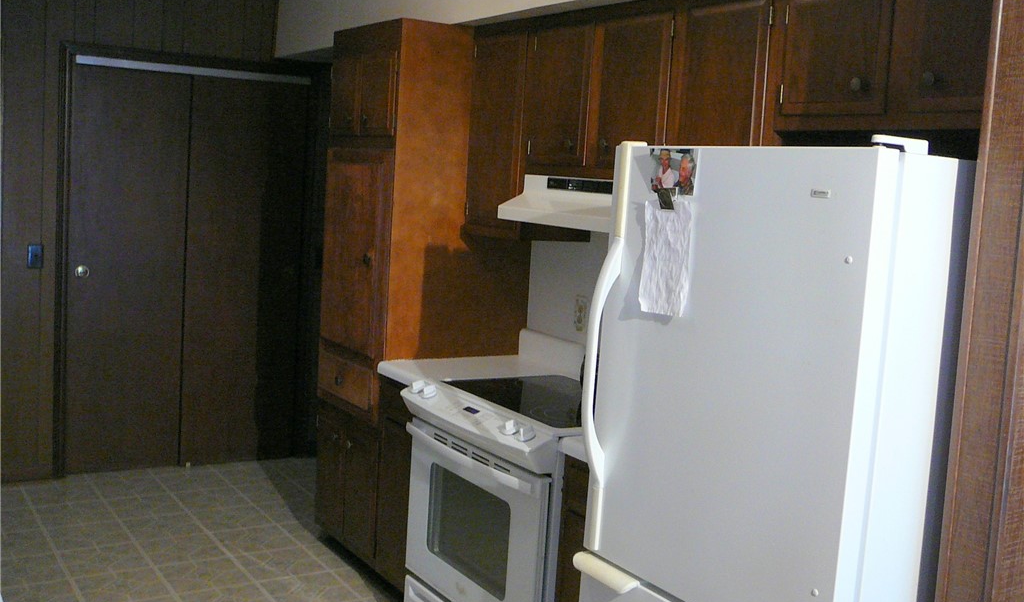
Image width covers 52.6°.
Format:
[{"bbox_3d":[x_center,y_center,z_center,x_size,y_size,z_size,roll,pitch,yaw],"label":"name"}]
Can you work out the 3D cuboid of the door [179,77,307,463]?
[{"bbox_3d":[-1.400,-0.137,5.476,0.644,1.985,0.040,-1,8,-33],"label":"door"}]

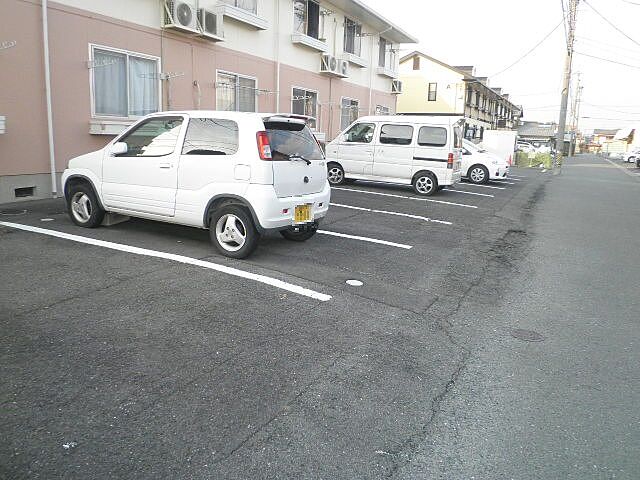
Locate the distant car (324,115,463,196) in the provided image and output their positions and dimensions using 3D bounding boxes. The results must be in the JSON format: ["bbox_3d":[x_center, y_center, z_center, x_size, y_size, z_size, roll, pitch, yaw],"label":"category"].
[{"bbox_3d":[1.886,-2.306,12.692,3.395,1.880,1.475,9,14,23],"label":"distant car"}]

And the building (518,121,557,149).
[{"bbox_3d":[28.292,-13.740,64.000,7.500,4.100,6.500,10,15,26],"label":"building"}]

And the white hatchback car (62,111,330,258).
[{"bbox_3d":[-1.606,-0.850,6.020,3.390,1.530,1.475,10,15,26],"label":"white hatchback car"}]

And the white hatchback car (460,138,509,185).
[{"bbox_3d":[4.344,-2.839,16.445,4.200,1.490,1.710,10,15,25],"label":"white hatchback car"}]

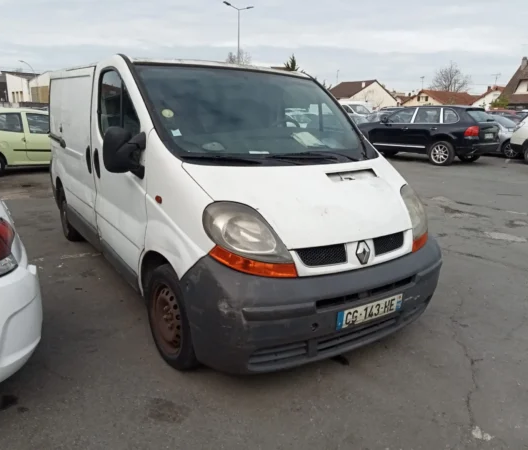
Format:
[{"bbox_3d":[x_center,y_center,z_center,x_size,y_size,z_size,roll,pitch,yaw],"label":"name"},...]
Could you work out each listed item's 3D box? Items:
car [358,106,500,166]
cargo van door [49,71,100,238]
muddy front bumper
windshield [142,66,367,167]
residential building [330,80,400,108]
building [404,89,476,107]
[{"bbox_3d":[5.003,-2.961,15.745,1.930,1.700,4.780,-10,18,-39],"label":"car"},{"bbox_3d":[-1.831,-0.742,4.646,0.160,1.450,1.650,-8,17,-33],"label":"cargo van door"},{"bbox_3d":[0.463,0.402,3.016,1.860,0.620,0.600,-8,17,-33],"label":"muddy front bumper"},{"bbox_3d":[0.015,-0.785,3.459,1.600,0.180,1.124,-8,53,-33],"label":"windshield"},{"bbox_3d":[12.821,-17.085,66.993,7.142,5.214,8.970,-3,15,-19],"label":"residential building"},{"bbox_3d":[34.318,-22.779,92.695,13.224,5.197,9.257,-7,16,-33],"label":"building"}]

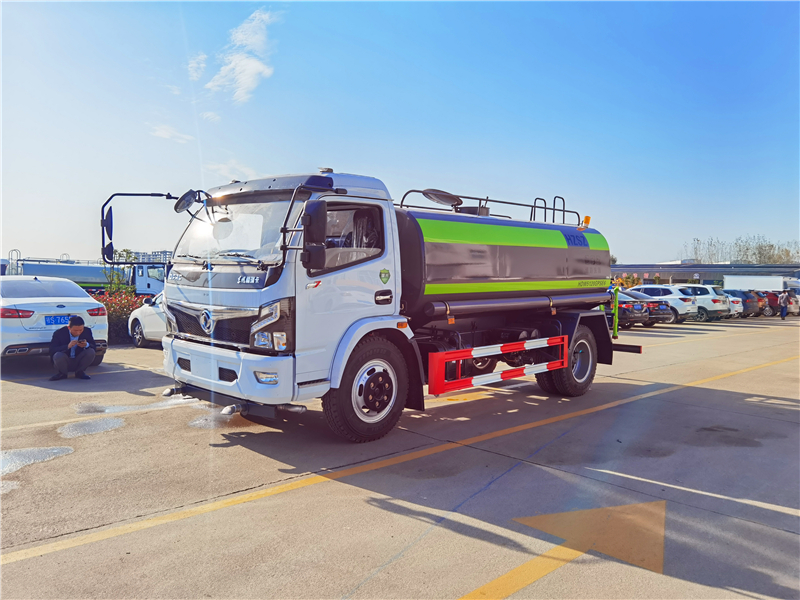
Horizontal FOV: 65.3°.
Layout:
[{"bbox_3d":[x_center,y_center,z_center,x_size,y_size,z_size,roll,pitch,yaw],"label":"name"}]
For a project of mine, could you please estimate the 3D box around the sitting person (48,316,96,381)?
[{"bbox_3d":[-4.876,0.681,9.243,0.660,0.900,0.750,1,2,-30],"label":"sitting person"}]

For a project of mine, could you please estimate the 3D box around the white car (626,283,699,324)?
[{"bbox_3d":[11.925,0.172,29.923,4.580,1.700,1.850,3,2,43],"label":"white car"}]

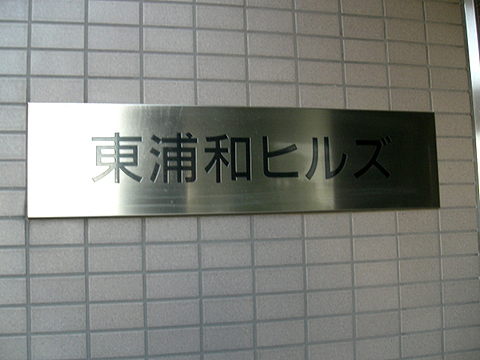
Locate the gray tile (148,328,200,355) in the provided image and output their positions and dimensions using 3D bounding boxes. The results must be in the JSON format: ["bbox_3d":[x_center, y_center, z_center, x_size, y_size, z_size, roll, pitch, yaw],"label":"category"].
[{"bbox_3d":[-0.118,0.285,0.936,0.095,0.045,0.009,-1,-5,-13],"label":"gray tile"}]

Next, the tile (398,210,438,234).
[{"bbox_3d":[0.360,0.083,1.070,0.095,0.045,0.009,-1,-5,-13],"label":"tile"}]

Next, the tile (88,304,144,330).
[{"bbox_3d":[-0.217,0.236,0.919,0.095,0.045,0.010,-1,-5,-14],"label":"tile"}]

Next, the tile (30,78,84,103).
[{"bbox_3d":[-0.322,-0.158,0.927,0.095,0.045,0.008,0,-5,-13],"label":"tile"}]

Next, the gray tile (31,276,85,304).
[{"bbox_3d":[-0.312,0.187,0.900,0.095,0.045,0.009,-1,-5,-13],"label":"gray tile"}]

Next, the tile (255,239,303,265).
[{"bbox_3d":[0.072,0.137,0.998,0.095,0.045,0.009,-1,-5,-13],"label":"tile"}]

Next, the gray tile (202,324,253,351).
[{"bbox_3d":[-0.024,0.287,0.963,0.095,0.045,0.009,-1,-5,-13],"label":"gray tile"}]

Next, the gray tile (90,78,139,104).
[{"bbox_3d":[-0.228,-0.160,0.953,0.095,0.045,0.008,0,-5,-13],"label":"gray tile"}]

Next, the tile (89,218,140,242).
[{"bbox_3d":[-0.221,0.089,0.930,0.095,0.045,0.008,0,-5,-13],"label":"tile"}]

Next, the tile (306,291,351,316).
[{"bbox_3d":[0.170,0.234,1.013,0.095,0.045,0.010,-1,-5,-14],"label":"tile"}]

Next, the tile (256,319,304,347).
[{"bbox_3d":[0.077,0.286,0.984,0.095,0.045,0.008,0,-5,-13],"label":"tile"}]

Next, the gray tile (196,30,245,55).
[{"bbox_3d":[-0.038,-0.261,1.006,0.095,0.045,0.010,-1,-5,-14],"label":"gray tile"}]

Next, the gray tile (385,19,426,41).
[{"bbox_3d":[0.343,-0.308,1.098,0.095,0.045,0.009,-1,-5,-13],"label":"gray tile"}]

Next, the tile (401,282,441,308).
[{"bbox_3d":[0.362,0.231,1.060,0.095,0.045,0.008,0,-5,-13],"label":"tile"}]

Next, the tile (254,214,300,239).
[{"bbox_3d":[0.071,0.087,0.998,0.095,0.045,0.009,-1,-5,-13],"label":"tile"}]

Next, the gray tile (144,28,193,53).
[{"bbox_3d":[-0.135,-0.259,0.982,0.095,0.045,0.010,-1,-5,-14],"label":"gray tile"}]

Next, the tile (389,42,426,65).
[{"bbox_3d":[0.350,-0.262,1.097,0.095,0.045,0.008,0,-5,-13],"label":"tile"}]

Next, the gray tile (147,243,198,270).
[{"bbox_3d":[-0.122,0.138,0.952,0.095,0.045,0.009,-1,-5,-13],"label":"gray tile"}]

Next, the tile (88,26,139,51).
[{"bbox_3d":[-0.230,-0.258,0.961,0.095,0.045,0.008,0,-5,-13],"label":"tile"}]

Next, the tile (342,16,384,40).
[{"bbox_3d":[0.253,-0.312,1.078,0.095,0.045,0.008,0,-5,-13],"label":"tile"}]

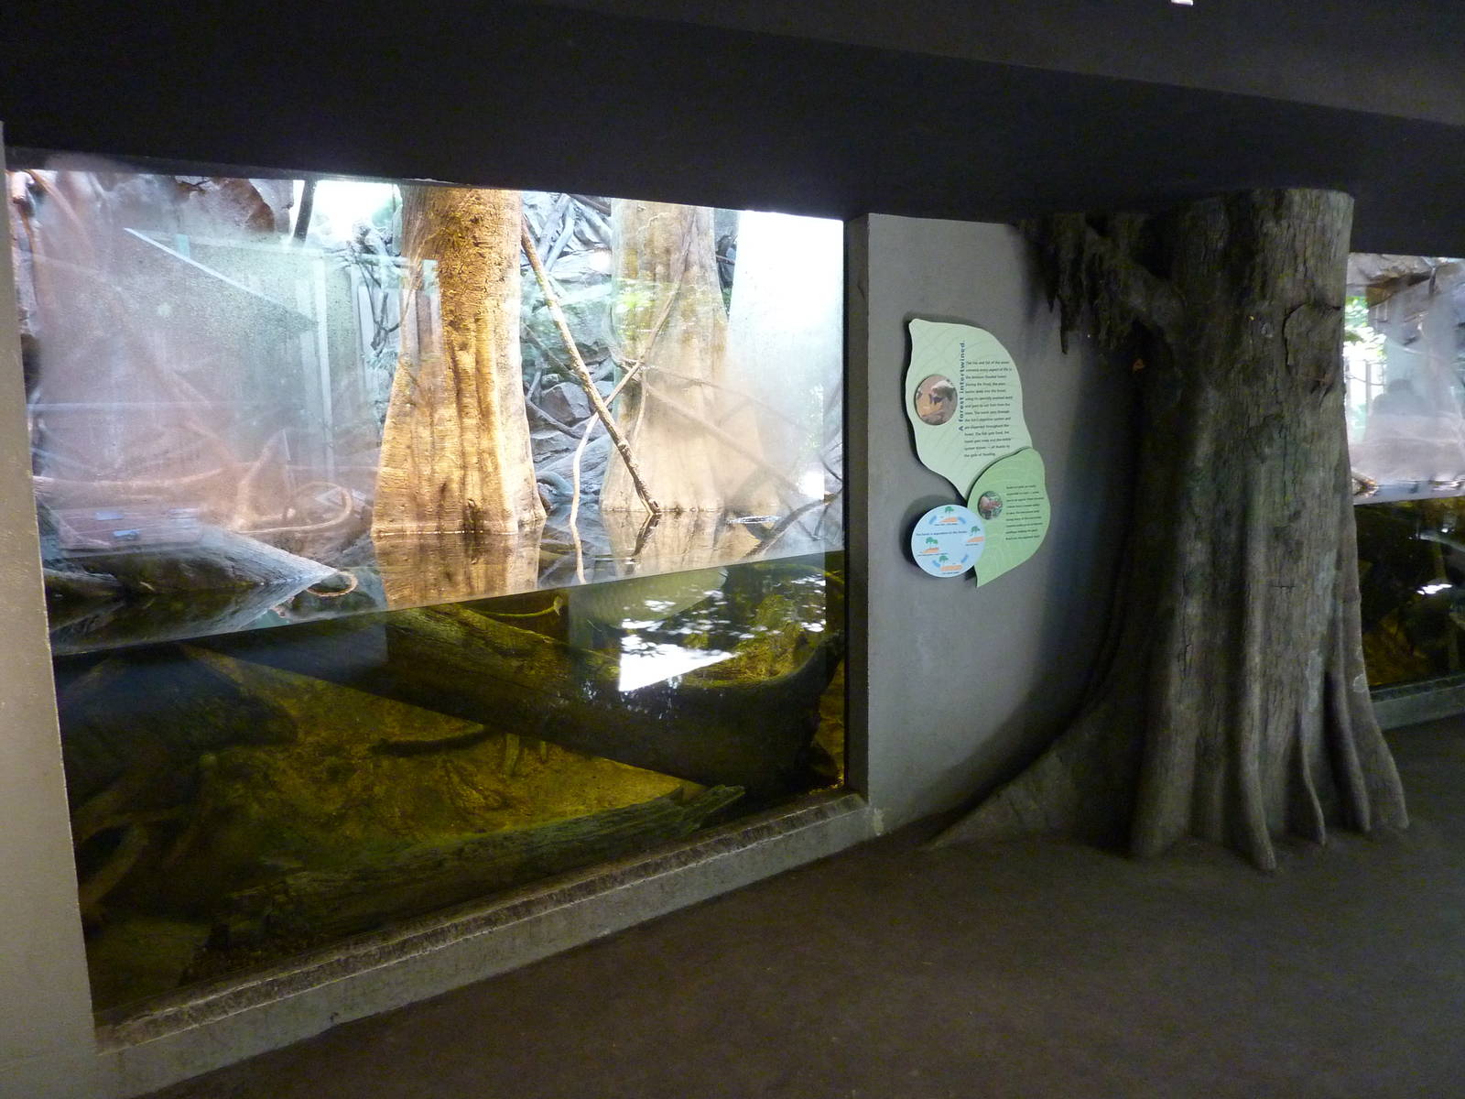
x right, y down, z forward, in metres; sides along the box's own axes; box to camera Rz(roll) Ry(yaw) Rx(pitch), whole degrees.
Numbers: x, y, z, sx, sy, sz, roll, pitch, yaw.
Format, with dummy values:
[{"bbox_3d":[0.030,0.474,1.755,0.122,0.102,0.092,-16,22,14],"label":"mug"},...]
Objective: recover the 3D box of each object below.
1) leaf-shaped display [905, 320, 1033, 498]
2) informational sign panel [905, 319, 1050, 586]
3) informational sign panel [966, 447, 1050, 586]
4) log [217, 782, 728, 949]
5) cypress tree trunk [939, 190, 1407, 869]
[{"bbox_3d":[0.857,-0.498,3.800,0.546,0.648,0.030,-4,8,-23],"label":"leaf-shaped display"},{"bbox_3d":[0.893,-0.342,3.823,0.631,0.964,0.080,-4,8,-23],"label":"informational sign panel"},{"bbox_3d":[1.018,-0.118,3.892,0.375,0.516,0.030,-4,8,-23],"label":"informational sign panel"},{"bbox_3d":[-0.707,0.979,3.415,1.680,0.210,0.230,-6,9,-33],"label":"log"},{"bbox_3d":[1.575,-0.068,3.816,1.650,2.250,0.840,-4,8,-25],"label":"cypress tree trunk"}]

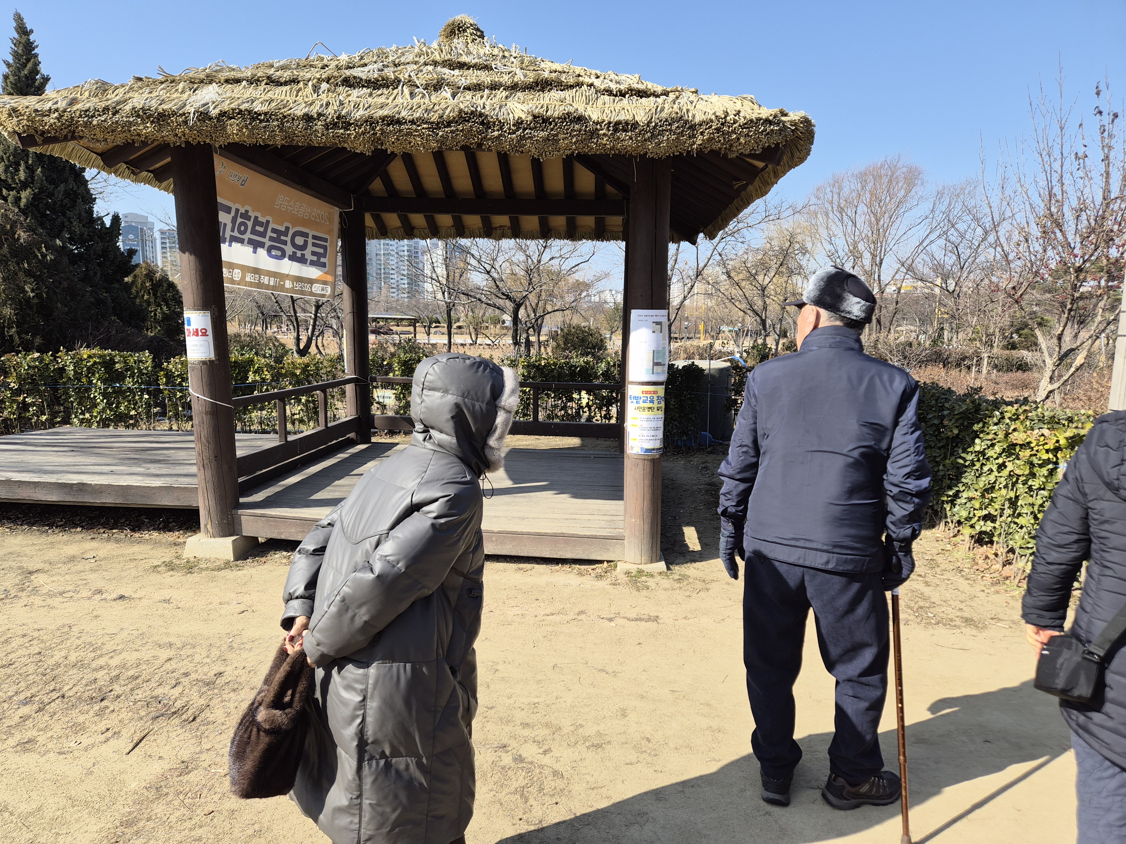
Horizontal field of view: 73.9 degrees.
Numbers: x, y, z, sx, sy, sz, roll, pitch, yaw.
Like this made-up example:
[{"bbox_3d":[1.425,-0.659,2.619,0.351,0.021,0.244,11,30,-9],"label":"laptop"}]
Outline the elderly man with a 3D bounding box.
[{"bbox_3d":[0.784,0.370,2.365,0.620,1.690,0.400,2,7,11],"label":"elderly man"}]

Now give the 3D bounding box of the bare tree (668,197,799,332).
[{"bbox_3d":[4.310,-3.336,18.719,3.400,5.000,3.100,1,7,0],"label":"bare tree"}]

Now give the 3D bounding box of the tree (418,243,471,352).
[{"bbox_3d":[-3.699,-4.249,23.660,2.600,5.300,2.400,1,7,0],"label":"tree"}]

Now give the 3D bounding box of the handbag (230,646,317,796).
[{"bbox_3d":[-0.707,0.714,1.817,0.150,0.365,0.260,10,4,-26],"label":"handbag"}]

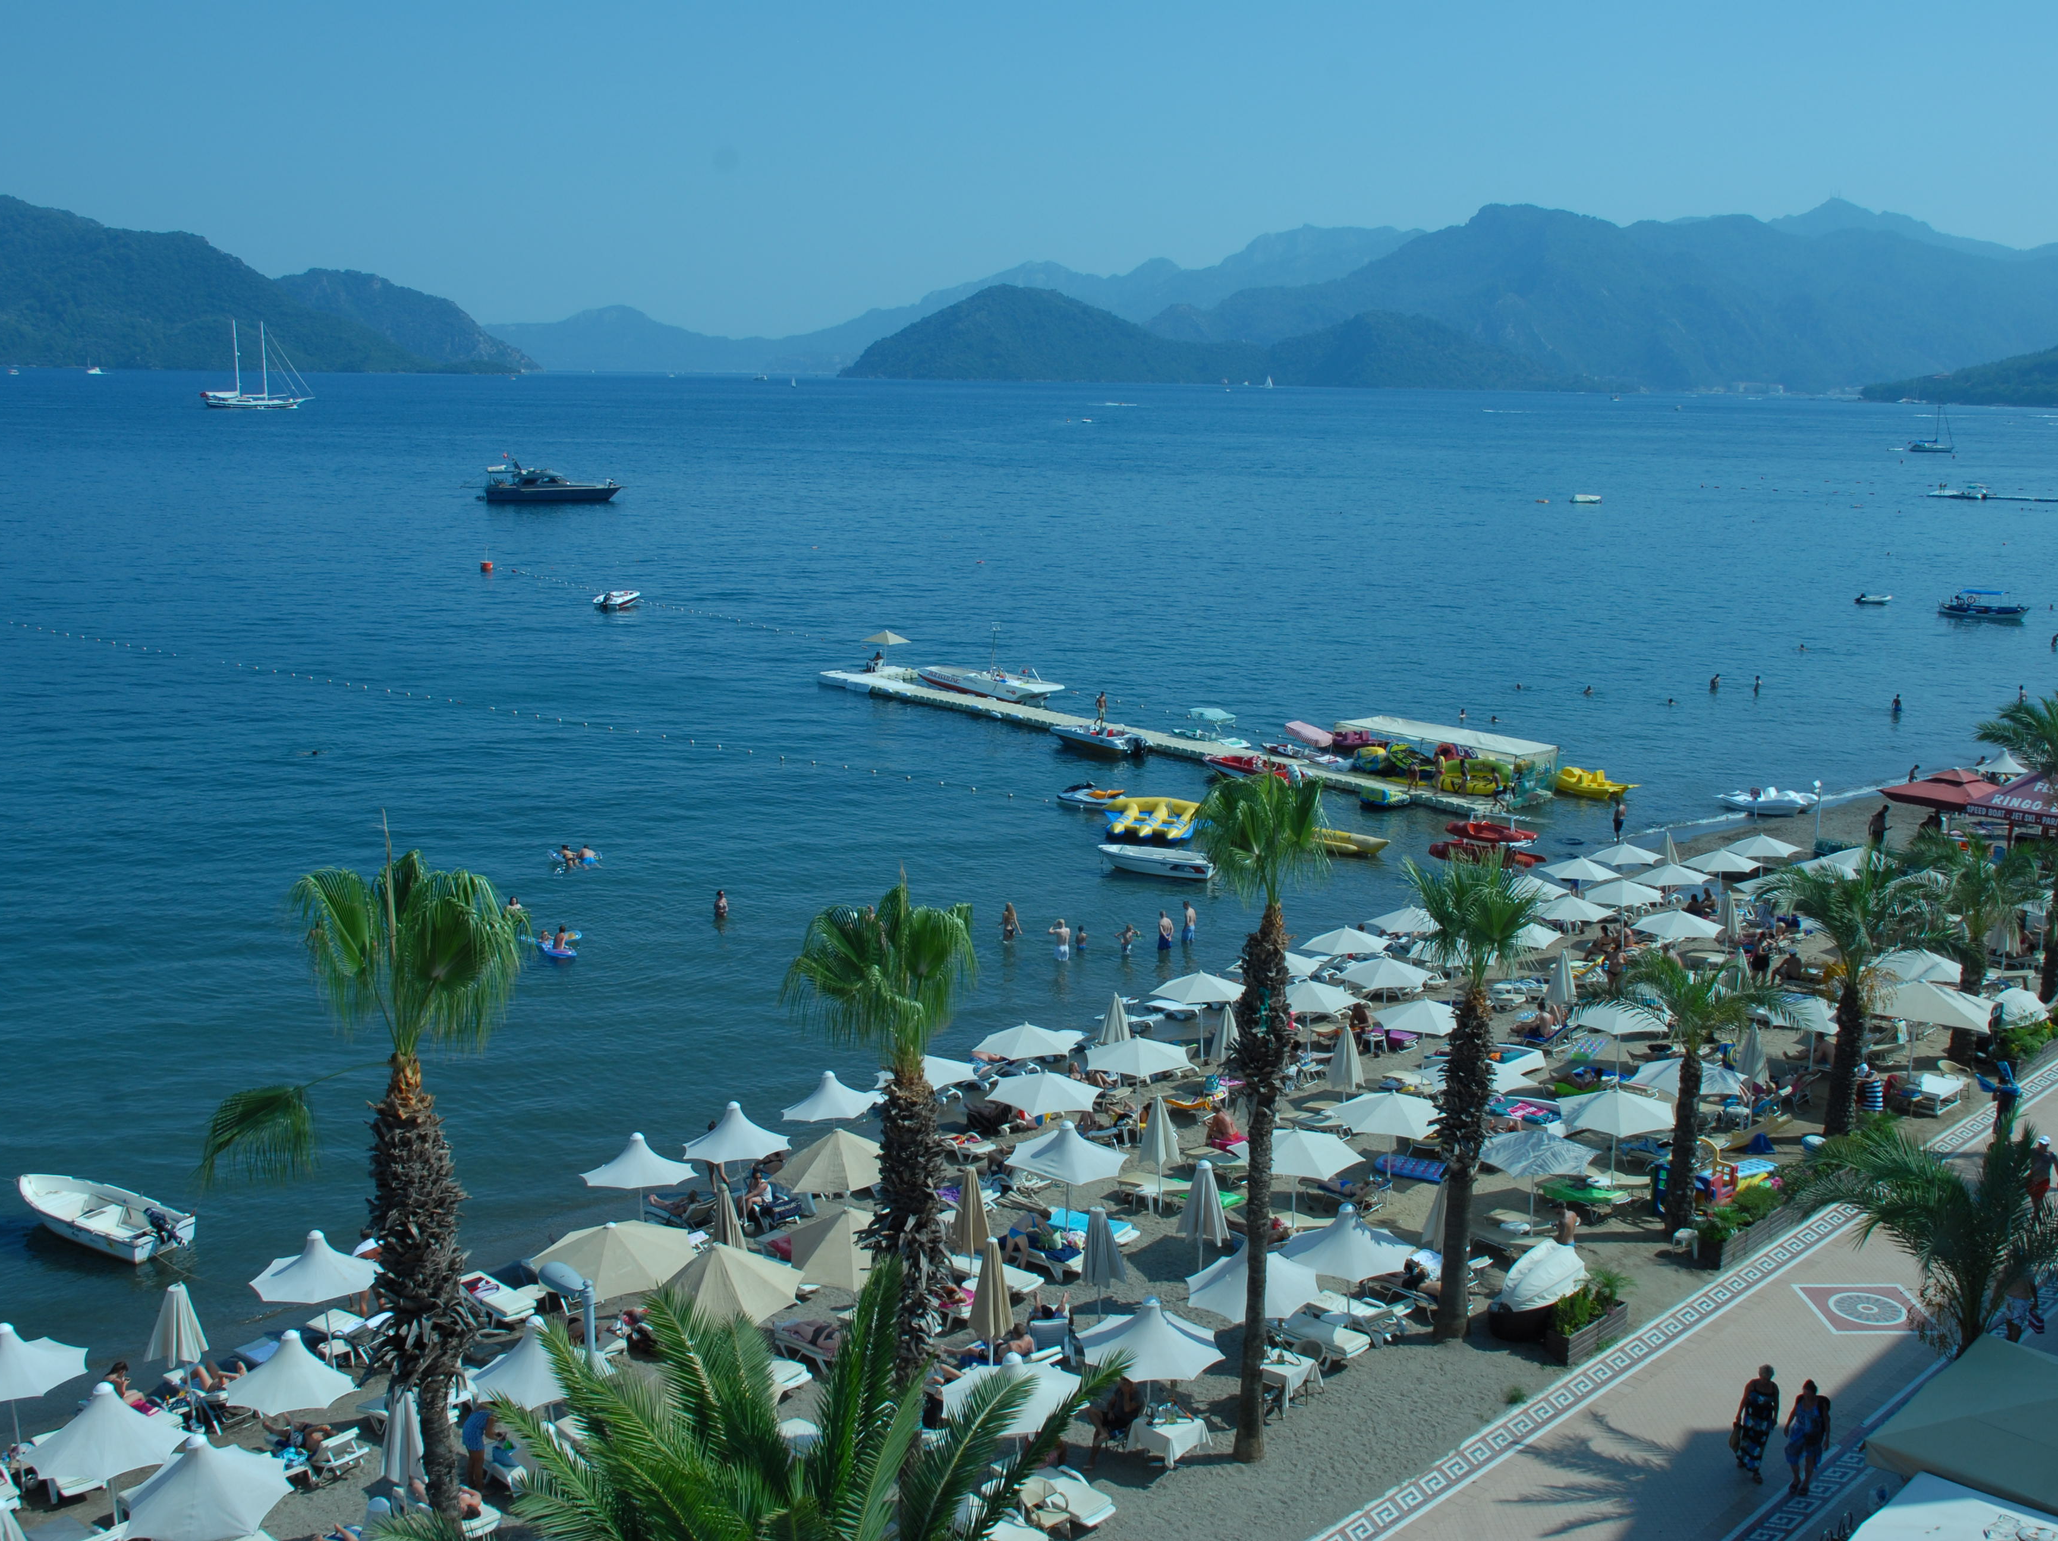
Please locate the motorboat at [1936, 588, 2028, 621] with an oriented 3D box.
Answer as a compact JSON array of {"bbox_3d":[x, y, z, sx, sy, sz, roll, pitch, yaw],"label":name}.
[{"bbox_3d":[68.637,-12.113,138.008,5.800,2.100,2.000,12,16,43],"label":"motorboat"}]

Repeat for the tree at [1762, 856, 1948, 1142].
[{"bbox_3d":[16.457,4.590,38.330,3.900,5.650,3.900,1,12,0],"label":"tree"}]

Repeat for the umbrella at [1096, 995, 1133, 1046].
[{"bbox_3d":[2.050,6.411,45.346,0.750,2.400,0.750,2,12,3],"label":"umbrella"}]

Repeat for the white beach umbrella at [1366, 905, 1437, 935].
[{"bbox_3d":[10.622,4.896,53.588,2.420,2.350,2.420,3,12,11],"label":"white beach umbrella"}]

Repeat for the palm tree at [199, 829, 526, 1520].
[{"bbox_3d":[-8.035,5.316,23.896,4.100,9.665,3.300,-3,12,-19],"label":"palm tree"}]

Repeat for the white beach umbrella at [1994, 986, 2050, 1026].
[{"bbox_3d":[22.337,5.334,43.331,1.200,0.850,1.400,-11,16,-44],"label":"white beach umbrella"}]

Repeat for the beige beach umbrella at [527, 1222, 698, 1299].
[{"bbox_3d":[-6.513,8.080,30.104,2.600,2.100,2.600,-2,12,-13],"label":"beige beach umbrella"}]

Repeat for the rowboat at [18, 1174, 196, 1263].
[{"bbox_3d":[-18.014,8.545,37.079,4.250,0.900,1.600,7,13,25],"label":"rowboat"}]

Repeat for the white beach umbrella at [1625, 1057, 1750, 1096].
[{"bbox_3d":[13.247,6.850,38.893,2.400,2.350,2.400,5,12,20],"label":"white beach umbrella"}]

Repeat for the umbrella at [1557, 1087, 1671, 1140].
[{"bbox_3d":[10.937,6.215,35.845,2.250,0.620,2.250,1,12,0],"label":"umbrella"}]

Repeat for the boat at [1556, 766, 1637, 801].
[{"bbox_3d":[22.261,0.435,75.579,3.300,0.950,1.650,7,13,27],"label":"boat"}]

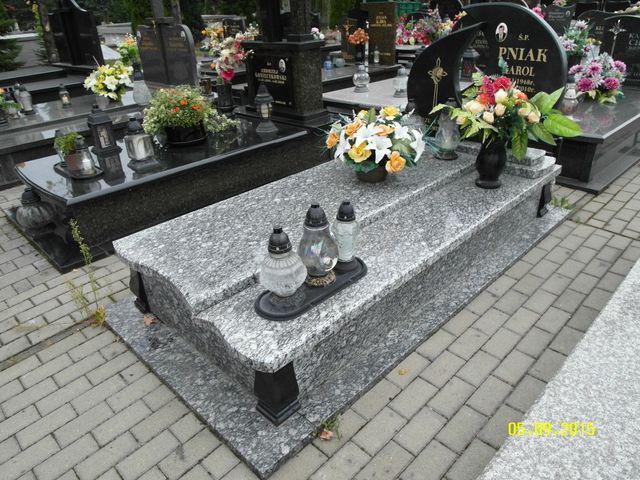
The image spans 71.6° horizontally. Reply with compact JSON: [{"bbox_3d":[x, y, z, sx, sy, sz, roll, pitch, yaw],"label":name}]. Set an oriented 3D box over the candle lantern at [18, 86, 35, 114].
[{"bbox_3d":[-3.043,-1.440,4.559,0.140,0.258,0.140,-27,37,-36],"label":"candle lantern"}]

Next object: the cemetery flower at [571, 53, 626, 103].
[{"bbox_3d":[2.562,-1.490,4.085,0.430,0.350,0.400,21,37,36],"label":"cemetery flower"}]

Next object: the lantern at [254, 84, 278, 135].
[{"bbox_3d":[-0.445,-1.075,3.629,0.160,0.355,0.160,-27,37,-36],"label":"lantern"}]

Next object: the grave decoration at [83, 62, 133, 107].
[{"bbox_3d":[-2.330,-1.735,4.907,0.460,0.360,0.440,-2,29,2],"label":"grave decoration"}]

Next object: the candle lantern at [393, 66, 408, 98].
[{"bbox_3d":[0.816,-1.586,4.450,0.165,0.278,0.165,-2,29,1],"label":"candle lantern"}]

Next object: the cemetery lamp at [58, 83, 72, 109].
[{"bbox_3d":[-2.628,-1.508,4.603,0.105,0.230,0.105,-27,38,-37],"label":"cemetery lamp"}]

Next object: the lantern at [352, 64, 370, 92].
[{"bbox_3d":[0.447,-1.753,4.793,0.180,0.268,0.180,-2,29,1],"label":"lantern"}]

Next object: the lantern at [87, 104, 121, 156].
[{"bbox_3d":[-1.644,-0.837,3.334,0.155,0.345,0.155,-27,37,-36],"label":"lantern"}]

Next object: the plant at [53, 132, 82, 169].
[{"bbox_3d":[-1.696,-0.600,2.991,0.190,0.235,0.190,-27,38,-37],"label":"plant"}]

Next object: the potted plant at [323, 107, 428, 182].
[{"bbox_3d":[0.306,-0.531,2.524,0.540,0.380,0.500,8,31,19],"label":"potted plant"}]

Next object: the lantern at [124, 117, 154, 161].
[{"bbox_3d":[-1.226,-0.660,3.004,0.160,0.320,0.160,-27,37,-36],"label":"lantern"}]

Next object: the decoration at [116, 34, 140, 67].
[{"bbox_3d":[-2.455,-2.322,5.660,0.280,0.480,0.300,-27,38,-37],"label":"decoration"}]

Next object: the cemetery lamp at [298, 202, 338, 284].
[{"bbox_3d":[-0.005,0.020,1.688,0.150,0.338,0.150,-2,29,1],"label":"cemetery lamp"}]

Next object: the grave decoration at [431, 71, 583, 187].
[{"bbox_3d":[0.976,-0.574,2.405,0.760,0.620,0.460,18,35,32],"label":"grave decoration"}]

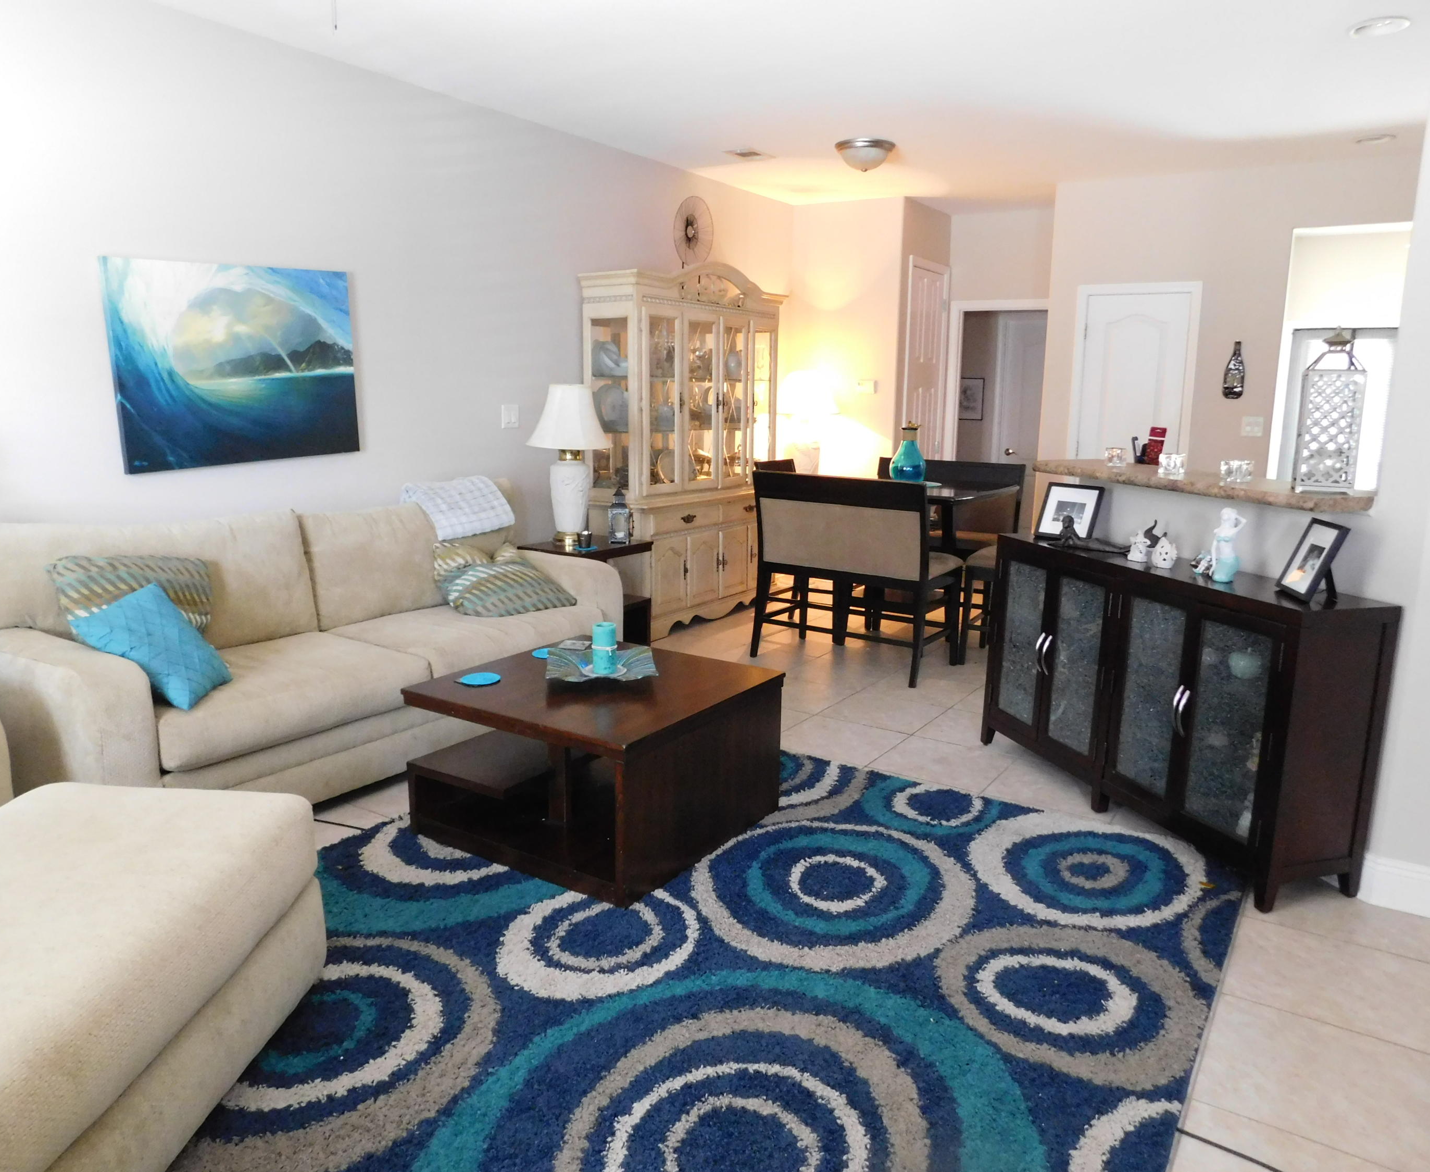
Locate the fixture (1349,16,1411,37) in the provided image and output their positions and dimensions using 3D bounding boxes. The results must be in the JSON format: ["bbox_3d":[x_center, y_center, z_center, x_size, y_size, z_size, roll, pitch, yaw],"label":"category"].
[{"bbox_3d":[2.397,-1.998,3.744,0.190,0.030,0.190,8,13,31],"label":"fixture"}]

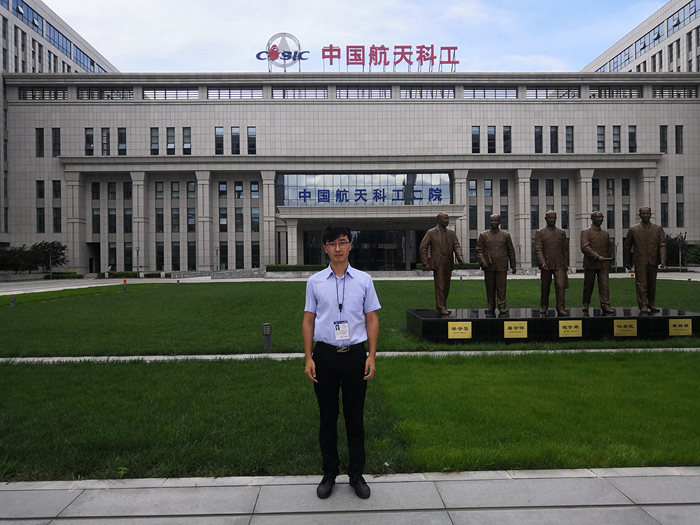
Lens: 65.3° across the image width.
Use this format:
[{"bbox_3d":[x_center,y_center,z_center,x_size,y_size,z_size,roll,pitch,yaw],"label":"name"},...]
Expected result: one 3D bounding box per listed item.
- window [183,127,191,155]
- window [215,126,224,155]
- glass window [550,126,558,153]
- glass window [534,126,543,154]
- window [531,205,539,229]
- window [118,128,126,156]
[{"bbox_3d":[-20.135,-14.952,67.611,1.000,3.480,0.150,-1,0,-2],"label":"window"},{"bbox_3d":[-16.177,-15.011,67.737,1.000,3.475,0.150,-1,0,-2],"label":"window"},{"bbox_3d":[28.021,-16.792,74.905,1.067,3.926,0.200,-1,0,-1],"label":"glass window"},{"bbox_3d":[25.855,-16.780,74.851,1.079,3.923,0.200,-1,0,-1],"label":"glass window"},{"bbox_3d":[24.603,-6.026,72.711,1.090,3.157,0.150,-1,0,-2],"label":"window"},{"bbox_3d":[-30.666,-16.214,73.438,1.118,3.917,0.200,-1,0,-1],"label":"window"}]

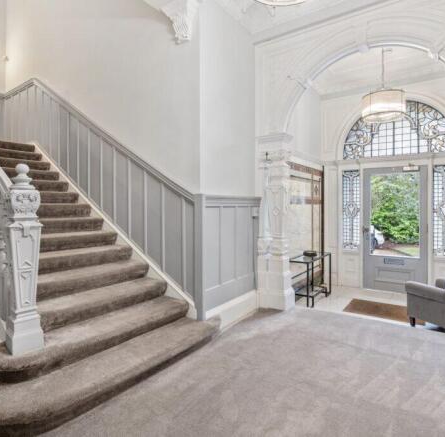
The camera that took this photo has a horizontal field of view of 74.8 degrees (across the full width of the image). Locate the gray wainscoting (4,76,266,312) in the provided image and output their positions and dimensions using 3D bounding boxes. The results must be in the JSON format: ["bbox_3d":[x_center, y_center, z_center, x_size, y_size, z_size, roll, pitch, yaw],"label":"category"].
[{"bbox_3d":[-1.982,-0.752,5.050,5.222,3.610,1.344,0,0,35],"label":"gray wainscoting"}]

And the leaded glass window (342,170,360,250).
[{"bbox_3d":[2.347,-0.161,5.303,0.294,1.446,0.058,0,0,35],"label":"leaded glass window"}]

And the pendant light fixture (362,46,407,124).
[{"bbox_3d":[2.339,-1.960,4.211,0.563,0.998,0.563,0,0,35],"label":"pendant light fixture"}]

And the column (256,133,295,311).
[{"bbox_3d":[0.752,0.067,4.075,0.422,2.381,0.435,0,0,35],"label":"column"}]

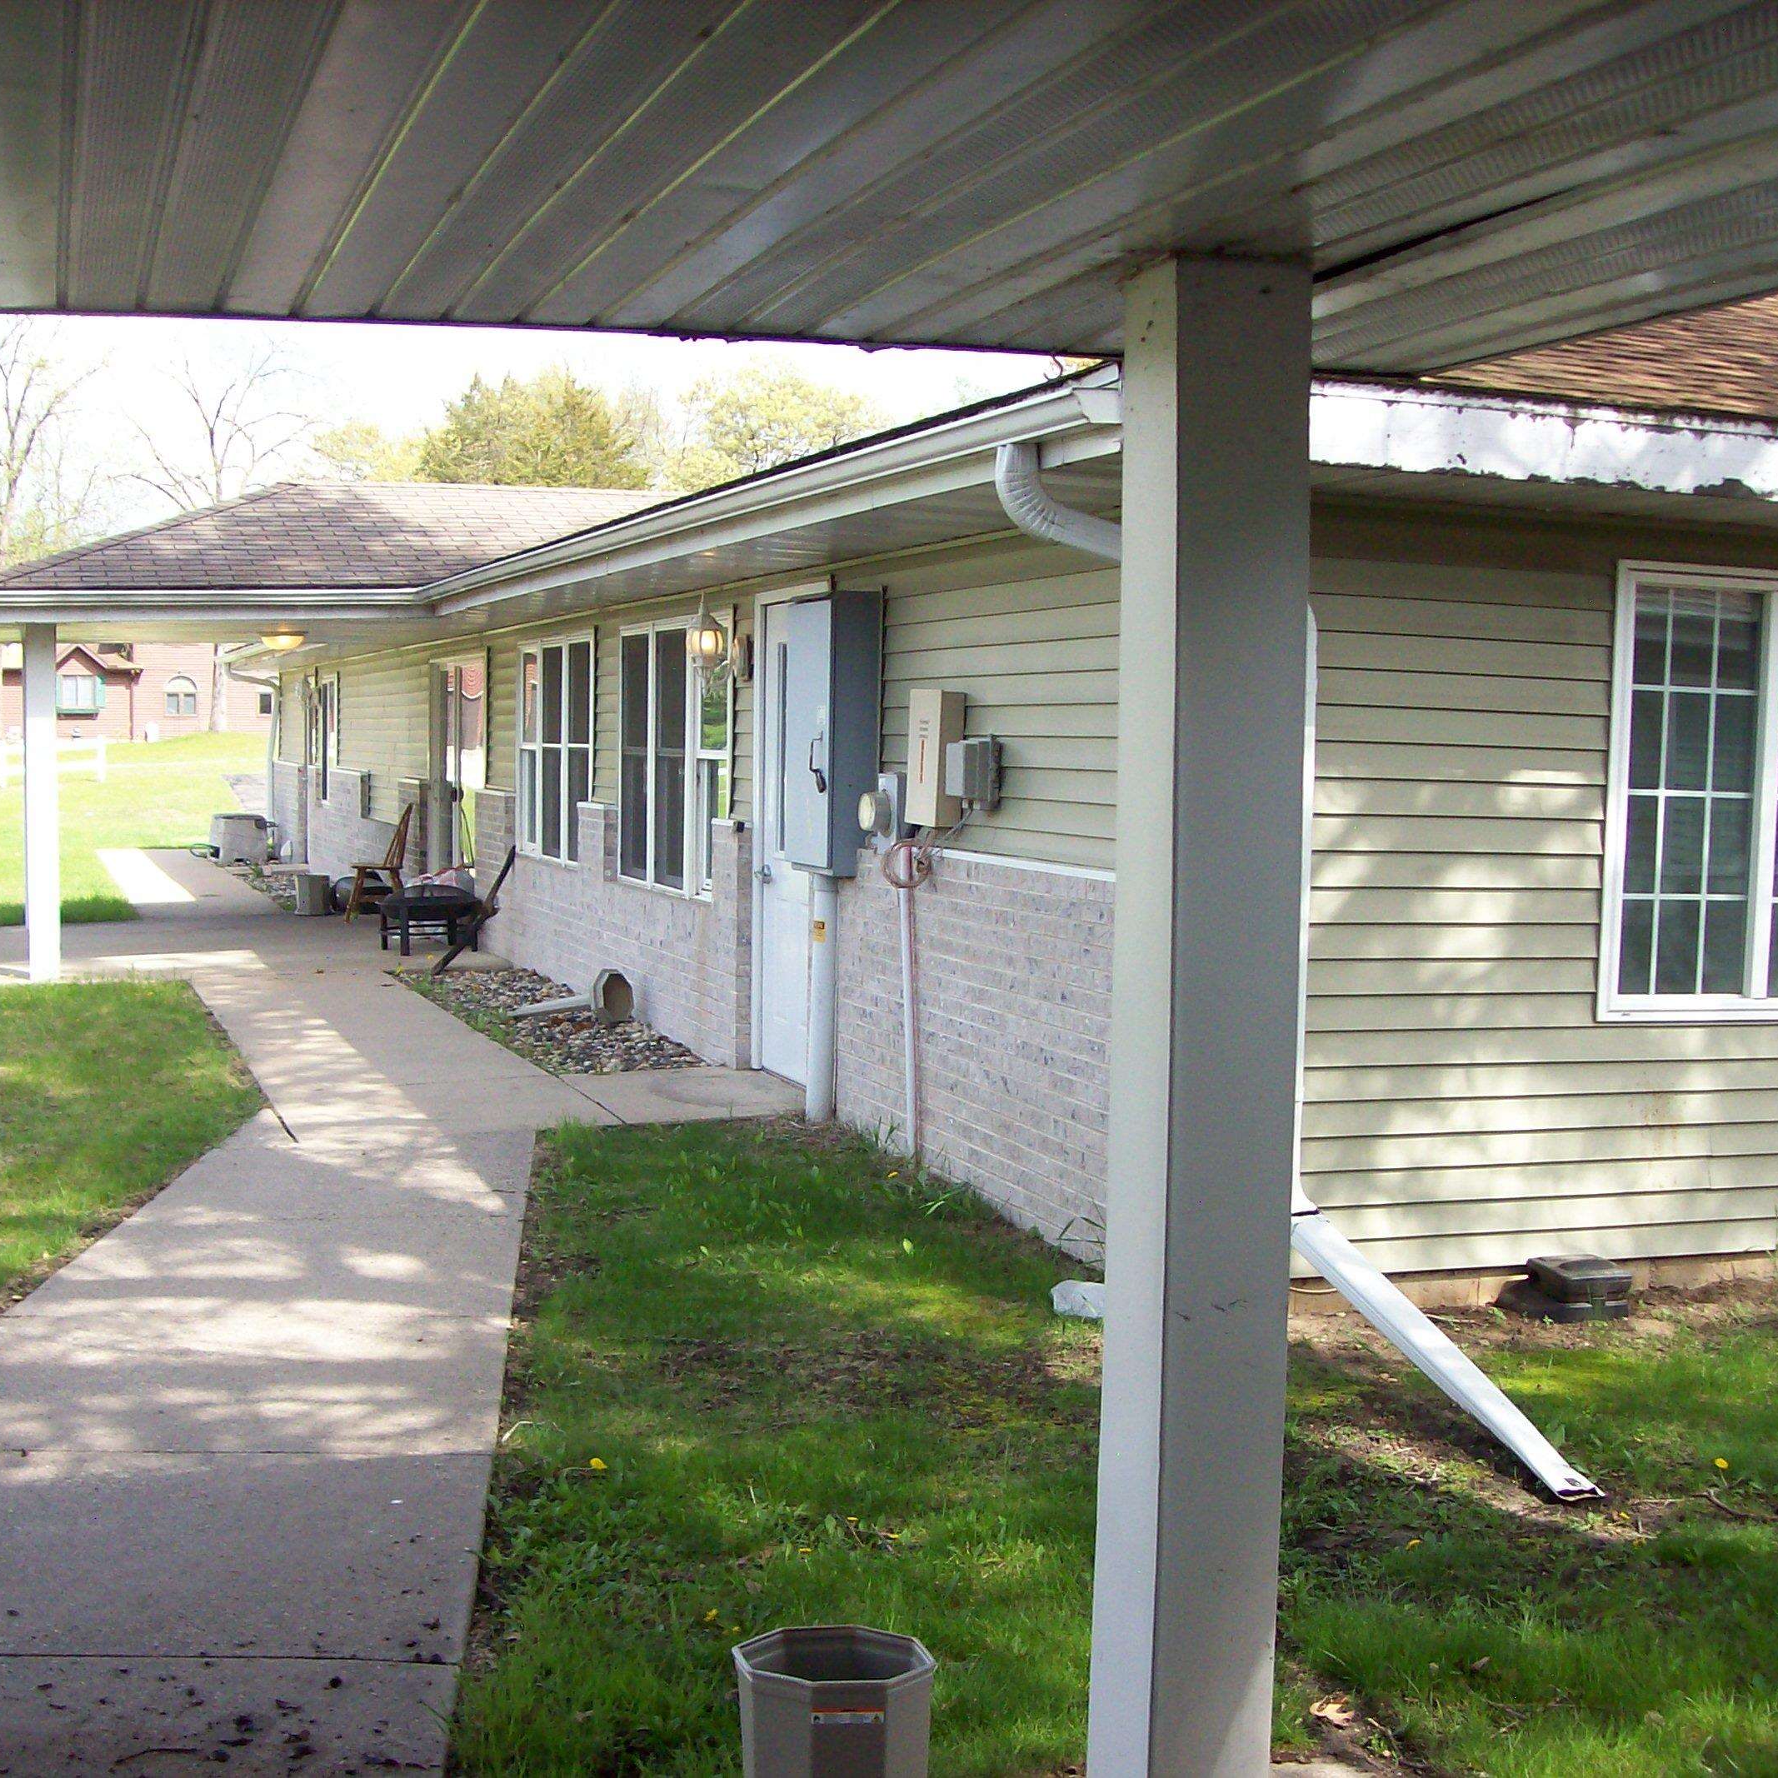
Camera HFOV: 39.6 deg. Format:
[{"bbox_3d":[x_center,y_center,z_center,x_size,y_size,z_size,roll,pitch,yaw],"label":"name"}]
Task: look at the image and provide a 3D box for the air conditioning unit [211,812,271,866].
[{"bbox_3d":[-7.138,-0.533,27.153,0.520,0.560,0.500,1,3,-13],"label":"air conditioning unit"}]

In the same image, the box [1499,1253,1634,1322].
[{"bbox_3d":[1.986,1.158,7.105,0.270,0.145,0.230,0,4,-19],"label":"box"}]

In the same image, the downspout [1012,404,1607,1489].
[{"bbox_3d":[0.851,0.105,5.876,1.180,2.370,1.660,0,4,-19],"label":"downspout"}]

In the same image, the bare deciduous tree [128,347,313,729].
[{"bbox_3d":[-20.830,-10.996,77.000,6.191,12.269,6.200,1,4,-15],"label":"bare deciduous tree"}]

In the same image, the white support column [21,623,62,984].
[{"bbox_3d":[-4.949,-0.507,14.424,0.190,2.120,0.190,0,4,-20],"label":"white support column"}]

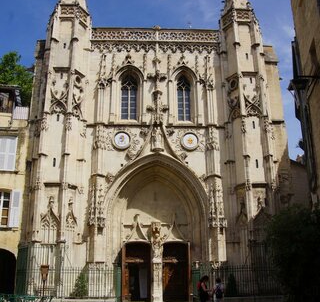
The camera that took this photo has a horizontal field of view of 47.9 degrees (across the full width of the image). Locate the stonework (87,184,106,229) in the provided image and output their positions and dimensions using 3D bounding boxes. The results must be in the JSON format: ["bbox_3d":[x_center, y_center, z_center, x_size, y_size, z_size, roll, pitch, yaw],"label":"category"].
[{"bbox_3d":[-3.617,3.177,20.630,1.075,2.610,0.600,0,-16,-2],"label":"stonework"}]

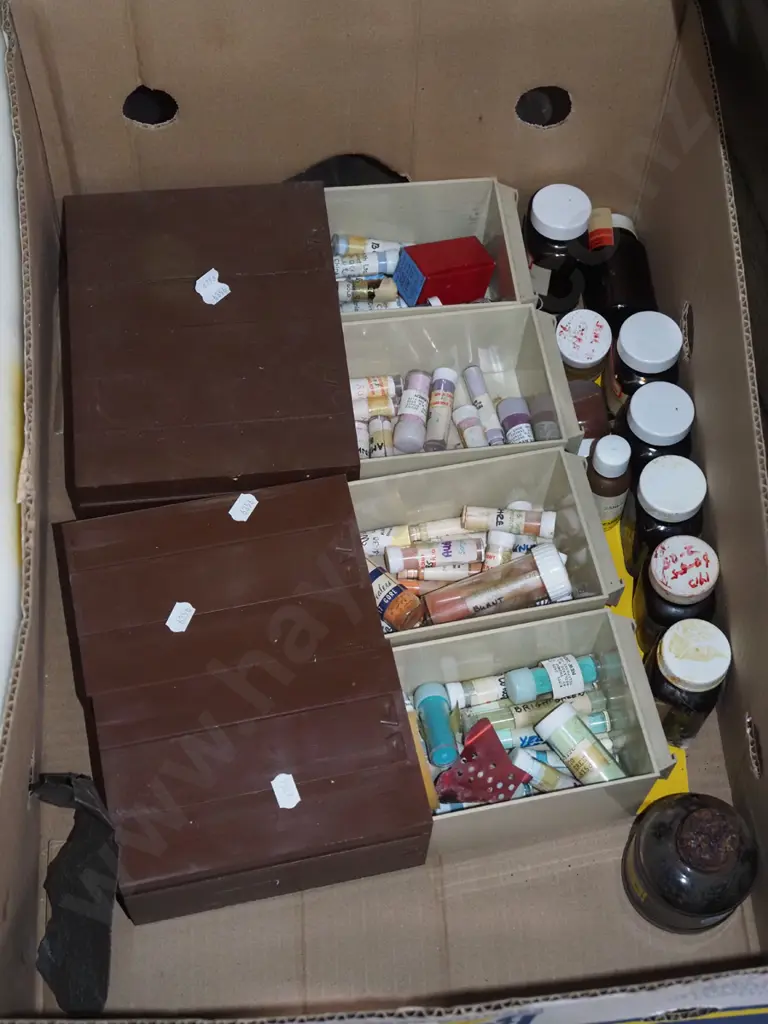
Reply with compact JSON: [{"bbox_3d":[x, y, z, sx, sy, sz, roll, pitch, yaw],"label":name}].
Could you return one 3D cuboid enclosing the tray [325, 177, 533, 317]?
[{"bbox_3d":[0.009,-0.150,1.027,0.163,0.067,0.100,-4,62,-4],"label":"tray"}]

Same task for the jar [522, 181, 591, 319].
[{"bbox_3d":[0.117,-0.178,1.086,0.048,0.088,0.048,1,61,-1],"label":"jar"}]

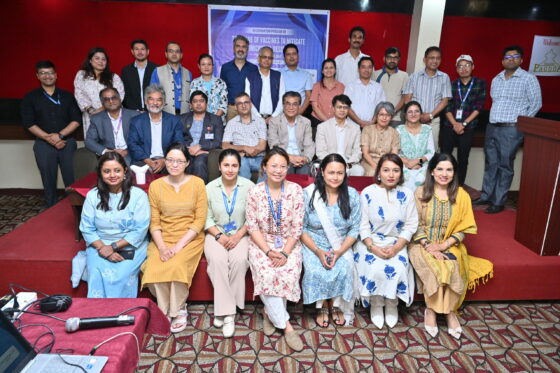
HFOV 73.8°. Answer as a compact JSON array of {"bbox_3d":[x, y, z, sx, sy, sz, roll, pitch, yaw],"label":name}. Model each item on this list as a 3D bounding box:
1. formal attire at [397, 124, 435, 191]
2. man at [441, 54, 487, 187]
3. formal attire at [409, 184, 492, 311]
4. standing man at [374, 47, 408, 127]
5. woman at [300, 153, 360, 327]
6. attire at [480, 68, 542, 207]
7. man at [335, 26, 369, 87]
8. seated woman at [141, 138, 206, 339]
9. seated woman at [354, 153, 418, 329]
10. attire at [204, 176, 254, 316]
[{"bbox_3d":[1.180,-0.226,3.394,0.430,0.680,0.500,4,16,13],"label":"formal attire"},{"bbox_3d":[1.930,-0.564,4.027,0.470,1.630,0.310,5,16,17],"label":"man"},{"bbox_3d":[1.201,0.423,2.709,0.580,0.839,0.600,7,18,18],"label":"formal attire"},{"bbox_3d":[1.201,-0.708,4.249,0.480,1.660,0.300,3,17,8],"label":"standing man"},{"bbox_3d":[0.378,0.368,2.802,0.460,1.185,0.620,1,16,5],"label":"woman"},{"bbox_3d":[2.300,-0.476,3.916,0.560,1.440,0.360,7,17,24],"label":"attire"},{"bbox_3d":[0.810,-0.842,4.315,0.480,1.863,0.300,3,17,5],"label":"man"},{"bbox_3d":[-0.700,0.304,2.653,0.460,1.227,0.640,-1,17,-6],"label":"seated woman"},{"bbox_3d":[0.752,0.350,2.719,0.495,1.141,0.666,2,14,2],"label":"seated woman"},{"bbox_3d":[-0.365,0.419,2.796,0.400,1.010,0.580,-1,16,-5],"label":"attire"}]

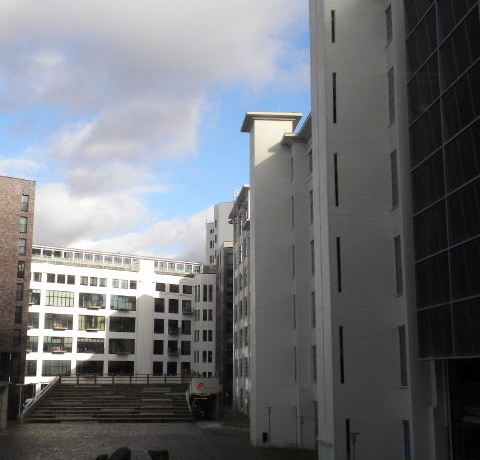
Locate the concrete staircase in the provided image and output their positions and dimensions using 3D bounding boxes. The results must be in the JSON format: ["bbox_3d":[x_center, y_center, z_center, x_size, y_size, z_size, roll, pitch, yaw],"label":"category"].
[{"bbox_3d":[-19.489,26.766,118.083,23.590,4.970,22.400,1,-11,-6],"label":"concrete staircase"}]

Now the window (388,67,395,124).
[{"bbox_3d":[8.918,-7.861,44.378,0.150,3.178,0.994,1,-11,-6],"label":"window"}]

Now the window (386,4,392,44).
[{"bbox_3d":[8.911,-12.219,45.195,0.150,2.121,0.994,1,-11,-6],"label":"window"}]

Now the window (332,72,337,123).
[{"bbox_3d":[5.600,-7.774,44.734,0.200,3.136,0.150,1,-11,-6],"label":"window"}]

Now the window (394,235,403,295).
[{"bbox_3d":[8.934,2.005,42.528,0.150,3.262,0.994,1,-11,-6],"label":"window"}]

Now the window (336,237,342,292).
[{"bbox_3d":[5.616,1.975,42.906,0.200,3.136,0.150,1,-11,-6],"label":"window"}]

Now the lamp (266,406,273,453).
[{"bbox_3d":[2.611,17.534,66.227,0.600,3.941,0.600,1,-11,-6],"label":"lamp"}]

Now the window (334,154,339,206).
[{"bbox_3d":[5.608,-2.876,43.816,0.200,3.122,0.150,1,-11,-6],"label":"window"}]

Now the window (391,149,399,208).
[{"bbox_3d":[8.926,-2.914,43.450,0.150,3.262,0.994,1,-11,-6],"label":"window"}]

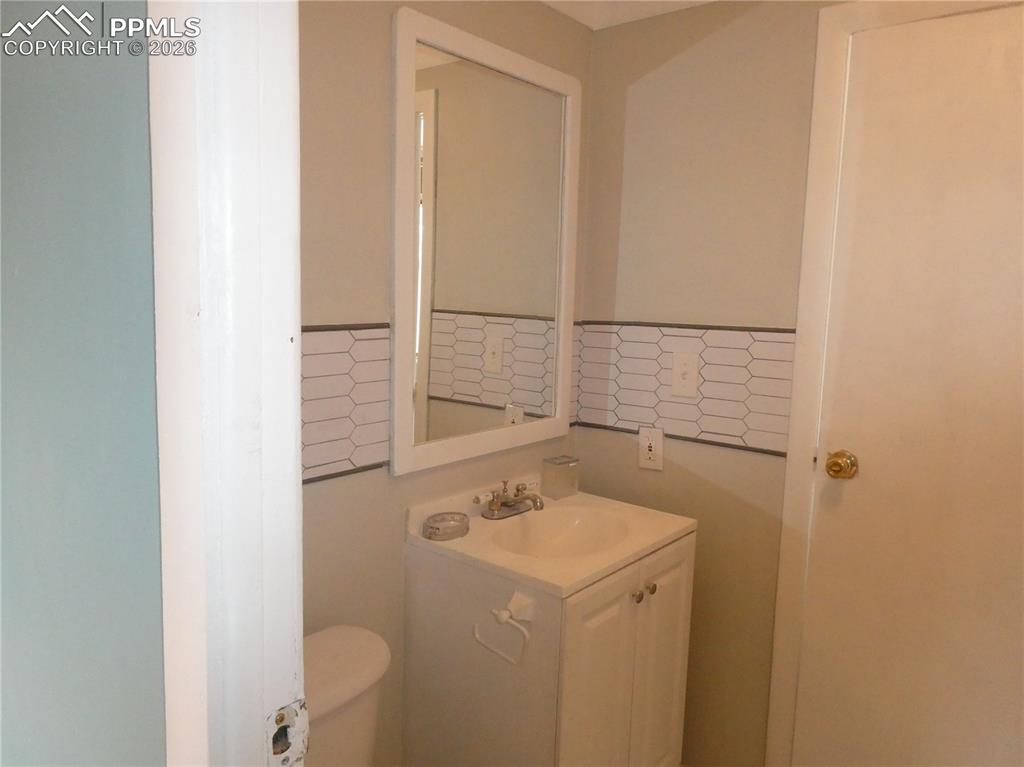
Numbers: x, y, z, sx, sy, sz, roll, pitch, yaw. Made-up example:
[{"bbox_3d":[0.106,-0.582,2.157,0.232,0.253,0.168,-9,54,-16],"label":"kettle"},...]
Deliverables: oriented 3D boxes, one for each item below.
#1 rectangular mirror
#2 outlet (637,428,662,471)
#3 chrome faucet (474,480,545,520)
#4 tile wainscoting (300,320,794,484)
[{"bbox_3d":[-0.042,-0.317,1.773,0.024,0.990,0.647,7,10,40],"label":"rectangular mirror"},{"bbox_3d":[0.386,0.183,1.976,0.074,0.118,0.010,7,10,40],"label":"outlet"},{"bbox_3d":[0.025,0.295,1.797,0.147,0.080,0.245,7,10,40],"label":"chrome faucet"},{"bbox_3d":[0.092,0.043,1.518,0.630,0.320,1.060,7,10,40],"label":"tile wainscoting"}]

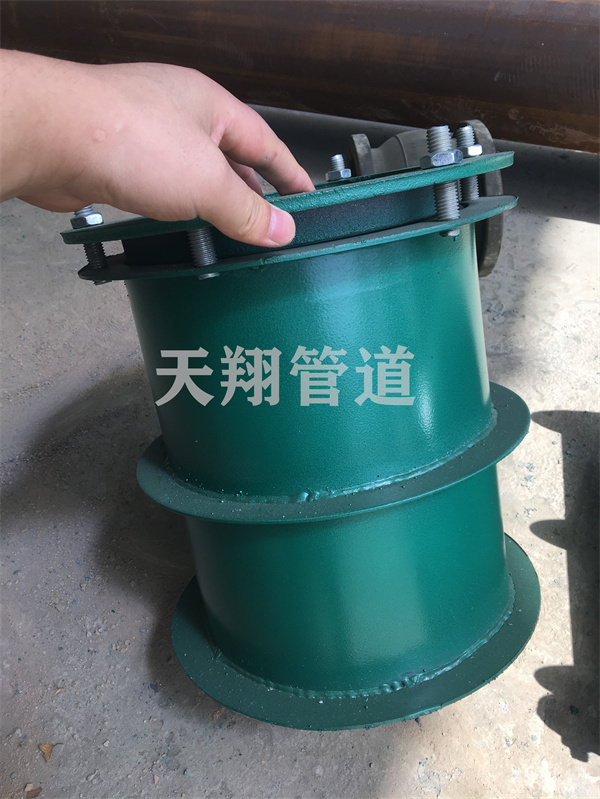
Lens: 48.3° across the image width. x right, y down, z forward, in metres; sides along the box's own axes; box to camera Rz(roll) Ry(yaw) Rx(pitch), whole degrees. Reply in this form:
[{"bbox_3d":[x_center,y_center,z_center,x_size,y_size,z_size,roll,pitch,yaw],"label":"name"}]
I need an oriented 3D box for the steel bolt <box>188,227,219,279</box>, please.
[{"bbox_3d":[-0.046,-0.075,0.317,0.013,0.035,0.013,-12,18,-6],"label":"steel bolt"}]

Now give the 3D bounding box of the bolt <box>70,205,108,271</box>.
[{"bbox_3d":[-0.127,-0.098,0.408,0.020,0.045,0.021,-14,18,-14],"label":"bolt"}]

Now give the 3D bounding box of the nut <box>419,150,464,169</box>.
[{"bbox_3d":[0.069,-0.116,0.325,0.021,0.007,0.019,-5,18,14],"label":"nut"}]

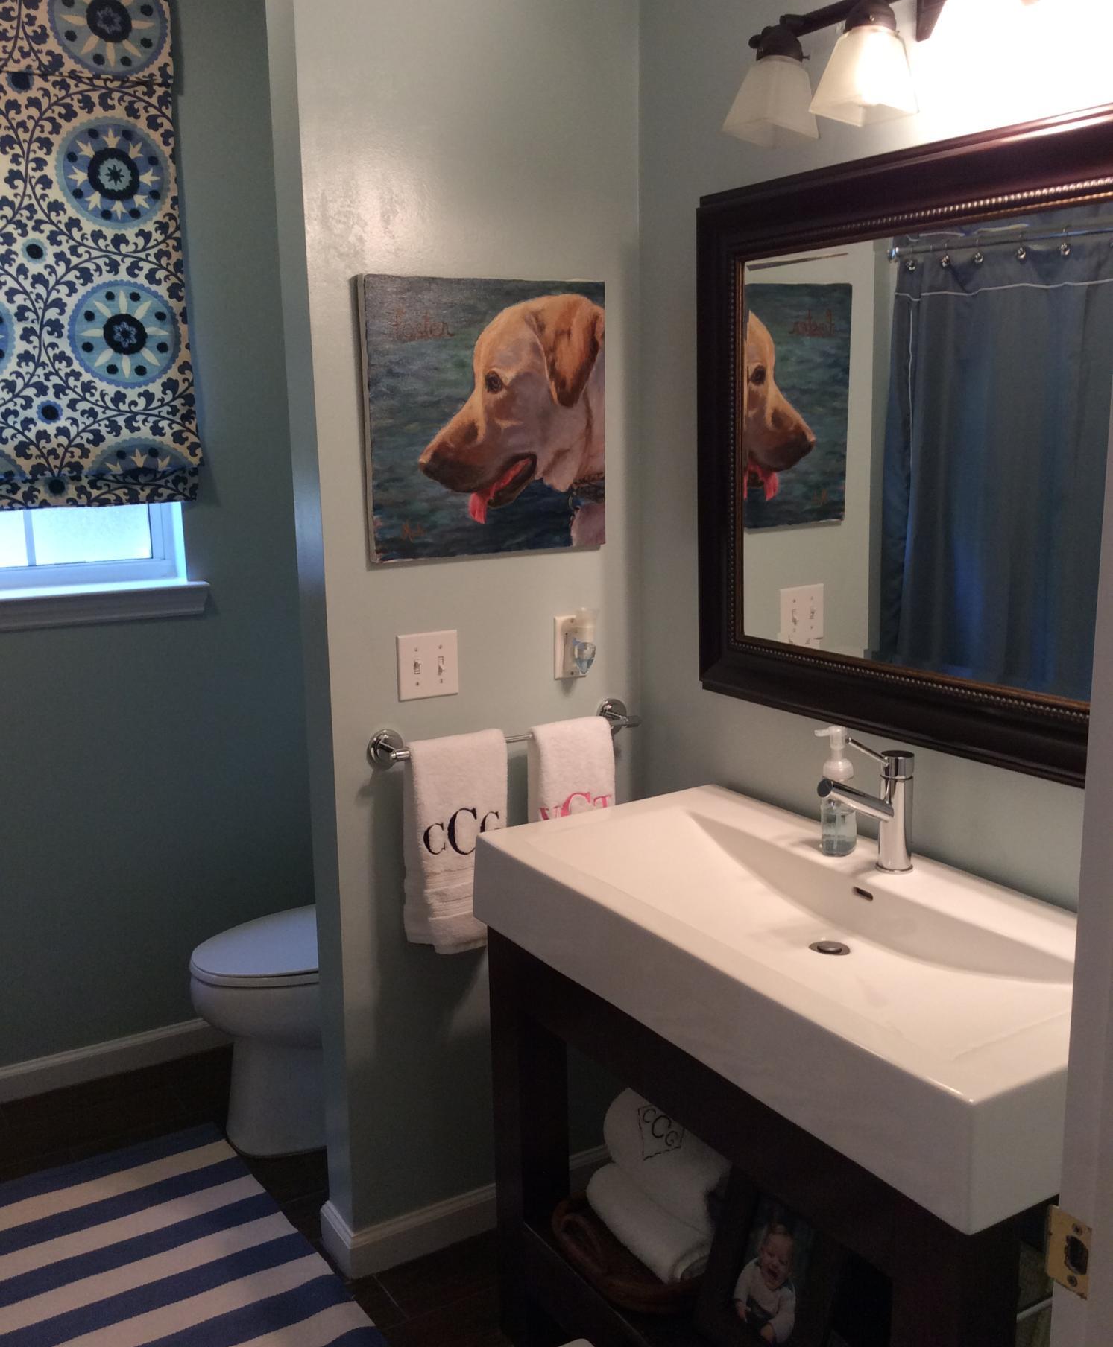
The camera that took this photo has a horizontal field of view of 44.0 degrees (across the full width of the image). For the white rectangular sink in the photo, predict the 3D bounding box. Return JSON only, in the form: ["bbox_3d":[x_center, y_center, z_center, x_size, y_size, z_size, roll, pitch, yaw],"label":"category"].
[{"bbox_3d":[0.344,0.374,1.884,0.488,0.140,1.025,-7,13,-30],"label":"white rectangular sink"}]

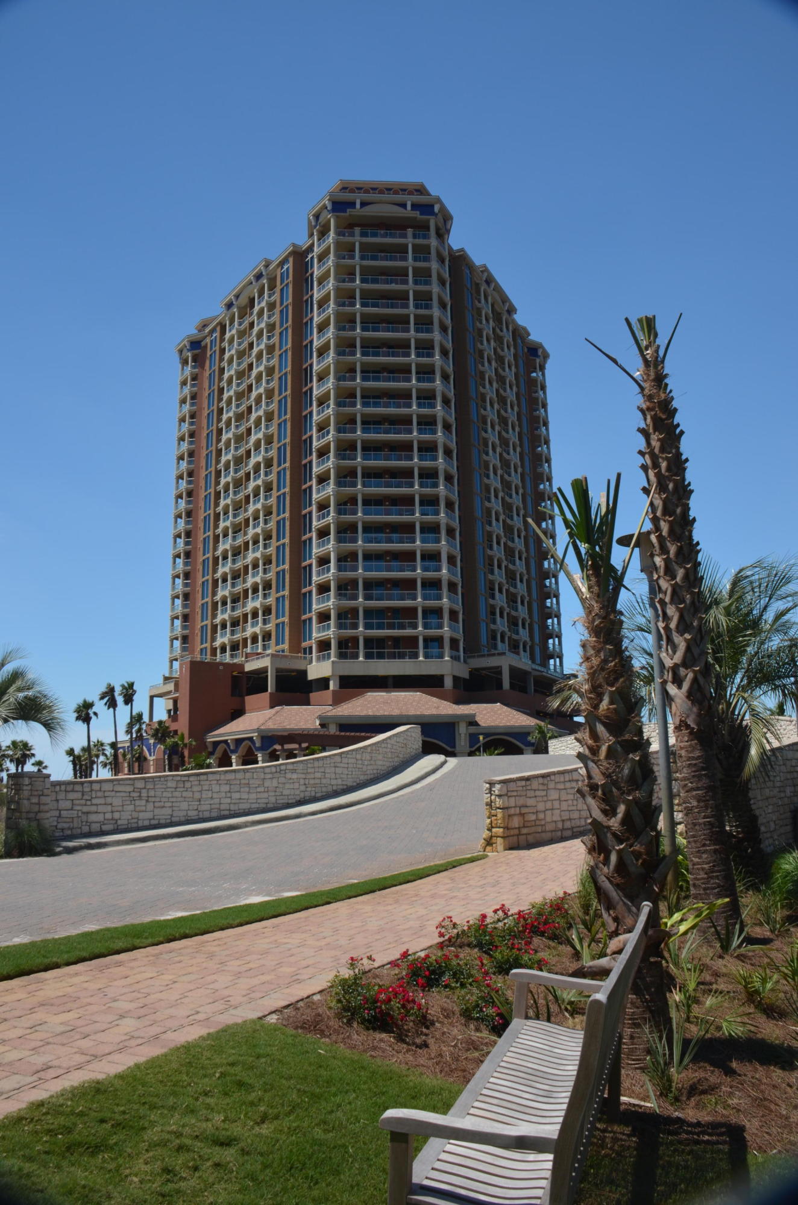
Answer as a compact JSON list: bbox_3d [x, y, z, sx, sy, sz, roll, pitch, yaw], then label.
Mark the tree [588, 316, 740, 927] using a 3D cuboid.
[{"bbox_3d":[2.646,0.001,9.069,1.030,6.430,1.050,-1,-14,0],"label":"tree"}]

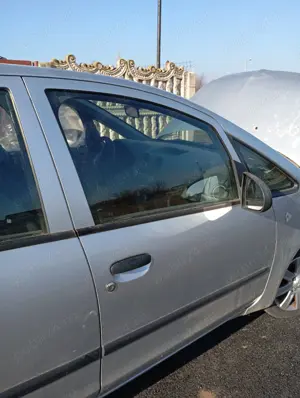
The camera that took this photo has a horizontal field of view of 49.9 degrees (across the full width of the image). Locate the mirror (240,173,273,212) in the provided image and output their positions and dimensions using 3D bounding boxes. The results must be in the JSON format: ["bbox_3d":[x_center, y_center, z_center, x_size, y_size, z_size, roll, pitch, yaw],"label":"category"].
[{"bbox_3d":[0.535,-0.031,1.570,0.110,0.188,0.175,-7,14,-35],"label":"mirror"}]

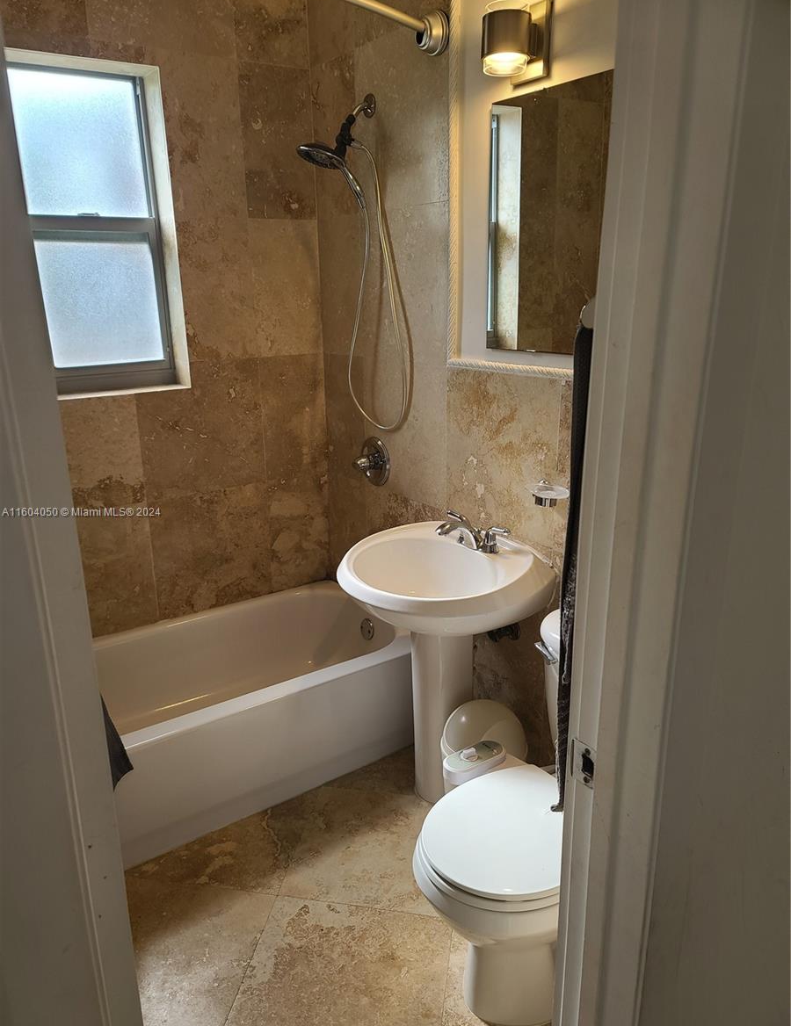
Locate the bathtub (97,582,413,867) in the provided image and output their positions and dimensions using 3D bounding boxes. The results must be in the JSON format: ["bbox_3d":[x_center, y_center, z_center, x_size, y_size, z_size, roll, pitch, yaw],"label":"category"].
[{"bbox_3d":[-0.676,0.656,2.521,1.522,0.357,0.750,-12,20,-33],"label":"bathtub"}]

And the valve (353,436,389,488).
[{"bbox_3d":[-0.106,-0.174,2.699,0.097,0.172,0.172,-12,20,-33],"label":"valve"}]

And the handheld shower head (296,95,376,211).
[{"bbox_3d":[-0.190,-1.127,2.363,0.275,0.345,0.155,-12,20,-33],"label":"handheld shower head"}]

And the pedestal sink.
[{"bbox_3d":[0.106,0.507,2.196,0.542,0.810,0.595,-12,20,-33],"label":"pedestal sink"}]

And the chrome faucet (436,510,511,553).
[{"bbox_3d":[0.186,0.064,2.146,0.177,0.091,0.265,-12,20,-33],"label":"chrome faucet"}]

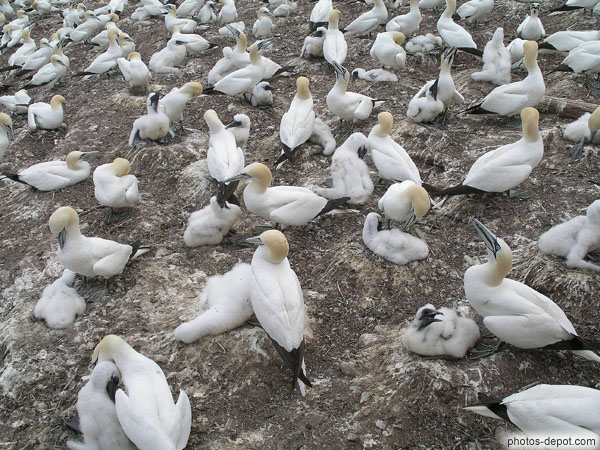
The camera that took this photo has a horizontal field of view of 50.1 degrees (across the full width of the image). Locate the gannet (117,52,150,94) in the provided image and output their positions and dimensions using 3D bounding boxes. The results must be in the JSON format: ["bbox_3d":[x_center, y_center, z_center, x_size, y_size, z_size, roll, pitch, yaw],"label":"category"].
[{"bbox_3d":[-1.422,-1.302,5.489,0.260,0.380,0.440,-7,30,-4],"label":"gannet"}]

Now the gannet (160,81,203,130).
[{"bbox_3d":[-0.804,-0.795,4.228,0.520,0.360,0.220,23,37,34],"label":"gannet"}]

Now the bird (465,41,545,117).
[{"bbox_3d":[1.408,-0.984,4.420,0.640,0.500,0.220,-11,26,-18],"label":"bird"}]

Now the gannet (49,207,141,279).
[{"bbox_3d":[-0.788,0.082,2.707,0.500,0.380,0.220,-21,36,-32],"label":"gannet"}]

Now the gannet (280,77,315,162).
[{"bbox_3d":[-0.046,-0.680,4.180,0.220,0.460,0.620,6,26,16],"label":"gannet"}]

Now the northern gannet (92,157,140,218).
[{"bbox_3d":[-1.090,-0.250,3.830,0.220,0.370,0.420,9,27,22],"label":"northern gannet"}]

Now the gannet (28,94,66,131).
[{"bbox_3d":[-1.982,-0.887,4.950,0.460,0.290,0.250,18,31,36],"label":"gannet"}]

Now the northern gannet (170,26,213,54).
[{"bbox_3d":[-0.914,-1.645,5.731,0.520,0.310,0.210,13,32,21],"label":"northern gannet"}]

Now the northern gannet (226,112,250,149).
[{"bbox_3d":[-0.439,-0.582,4.131,0.220,0.340,0.320,-20,34,-26],"label":"northern gannet"}]

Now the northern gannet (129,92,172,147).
[{"bbox_3d":[-0.962,-0.690,4.067,0.260,0.340,0.270,-6,31,-10],"label":"northern gannet"}]

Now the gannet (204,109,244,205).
[{"bbox_3d":[-0.422,-0.382,3.461,0.220,0.420,0.520,-7,31,-11],"label":"gannet"}]

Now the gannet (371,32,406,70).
[{"bbox_3d":[0.726,-1.436,5.248,0.240,0.370,0.450,9,33,21],"label":"gannet"}]

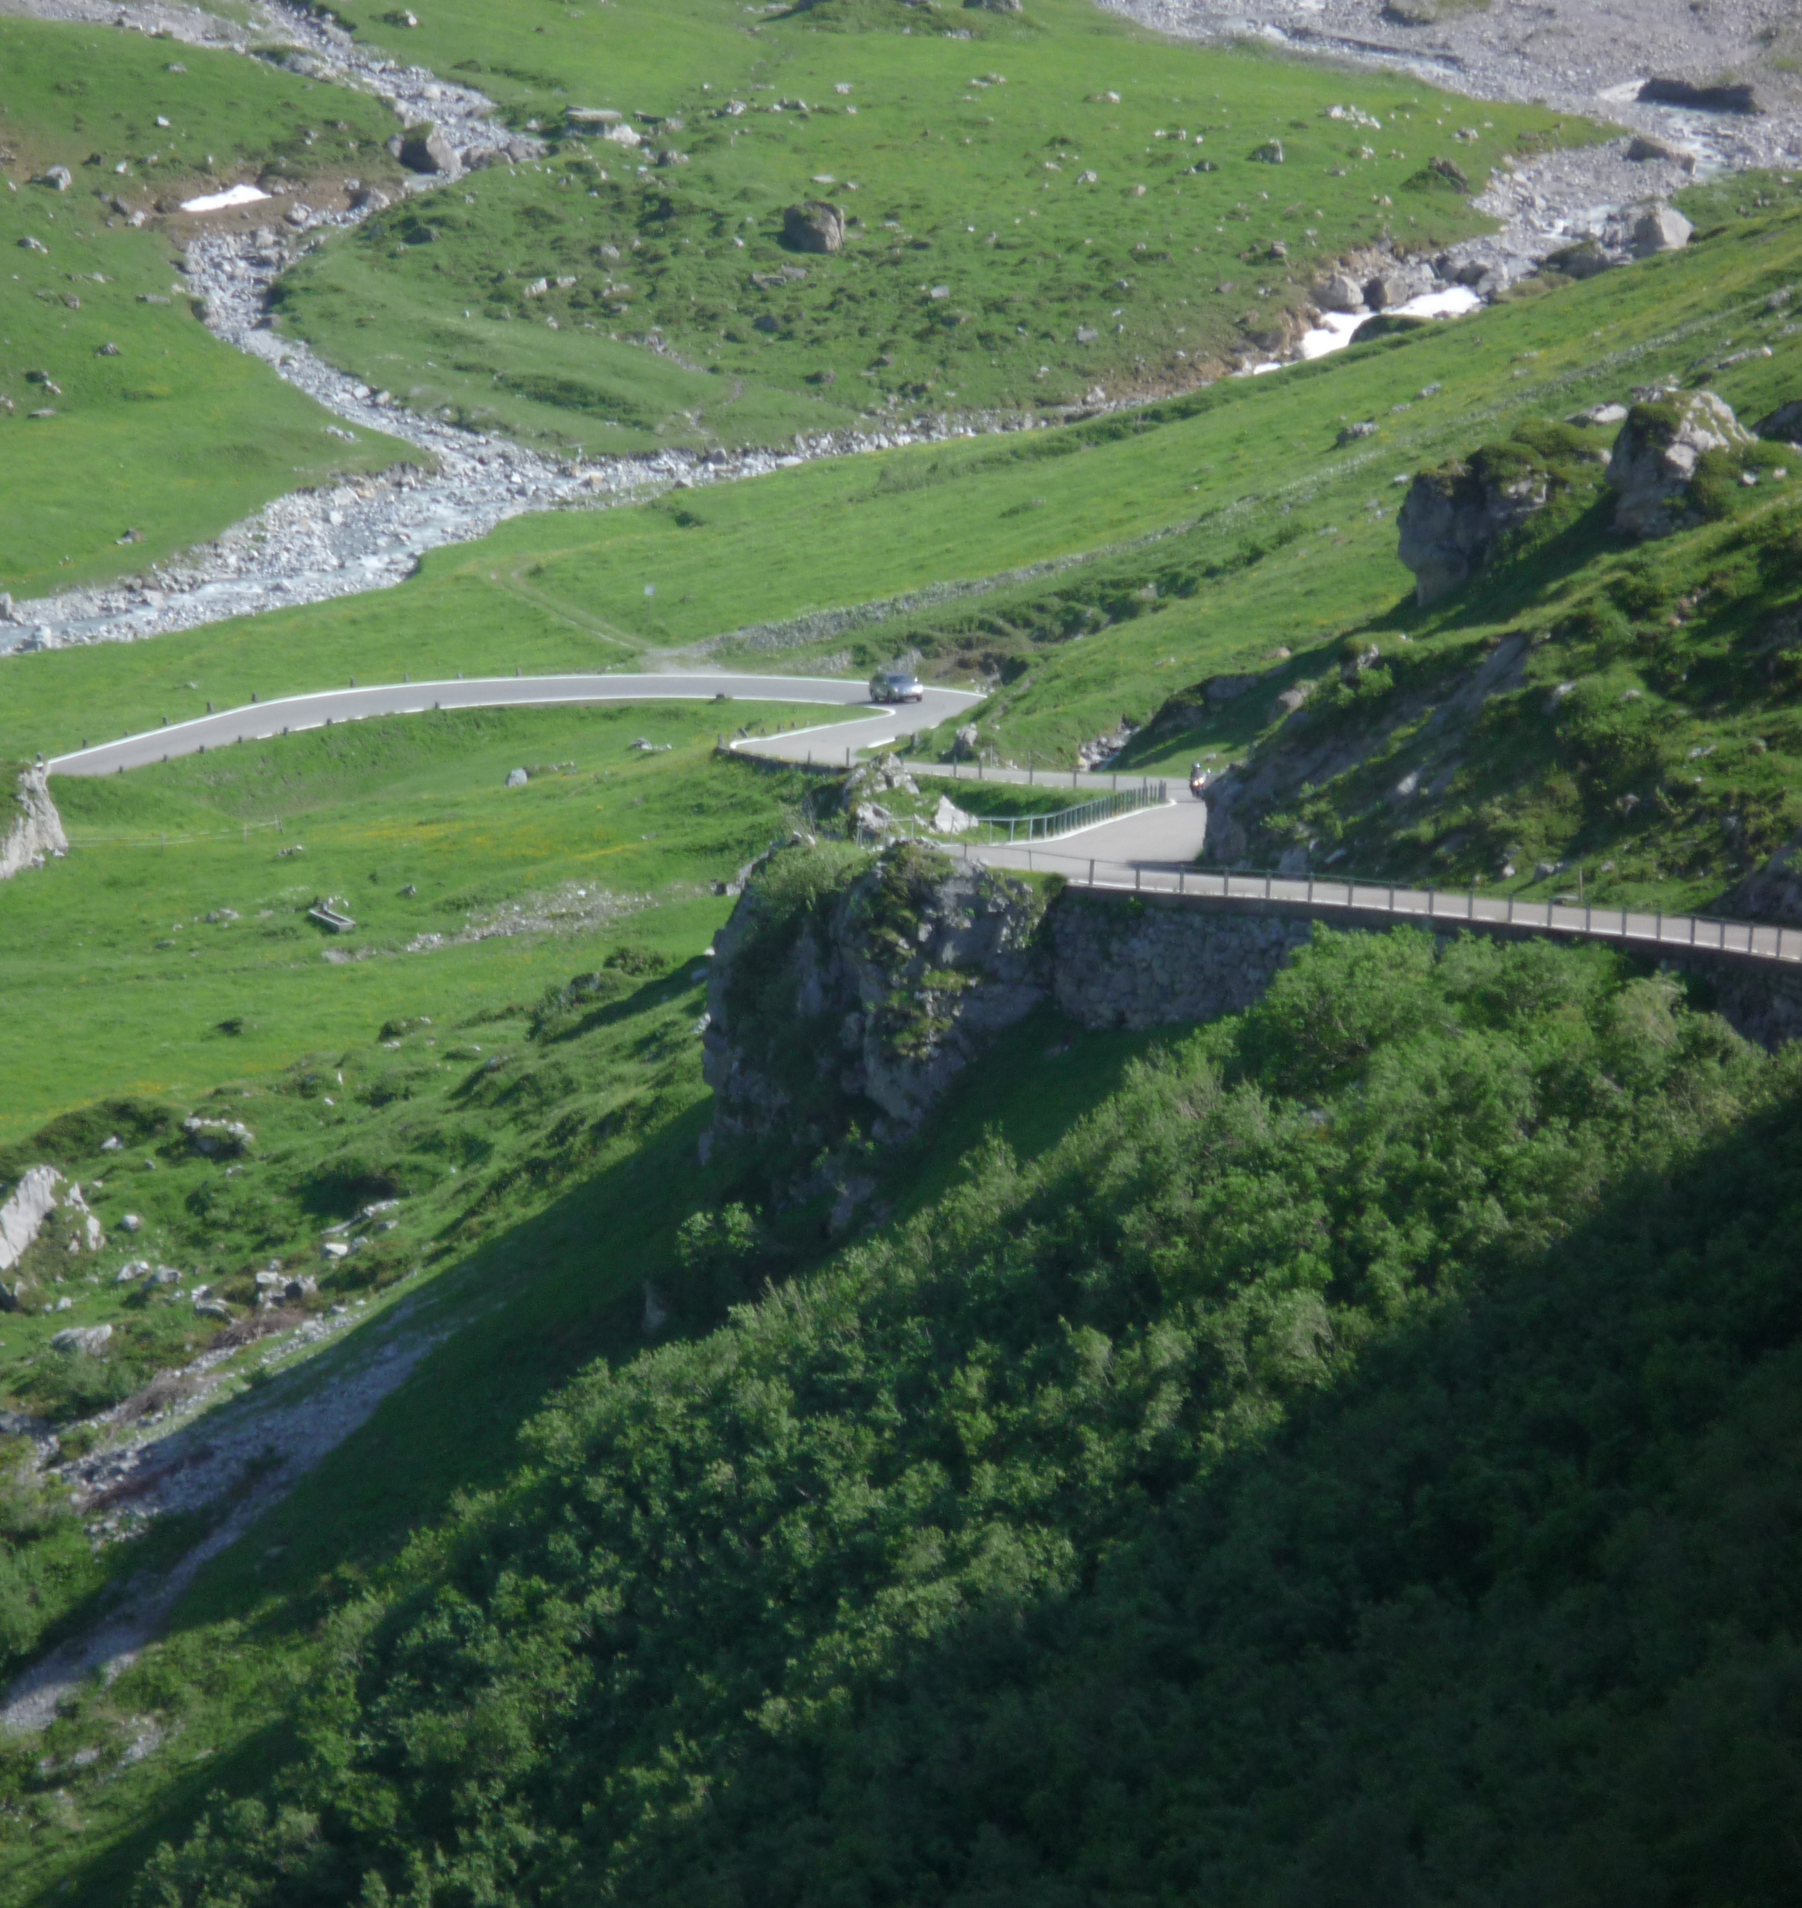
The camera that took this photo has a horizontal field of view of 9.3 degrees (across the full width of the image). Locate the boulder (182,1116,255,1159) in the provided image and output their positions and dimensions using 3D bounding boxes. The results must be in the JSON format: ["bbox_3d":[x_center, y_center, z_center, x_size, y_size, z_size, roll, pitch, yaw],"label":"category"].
[{"bbox_3d":[-29.850,8.038,482.000,3.100,1.620,2.400,3,9,-3],"label":"boulder"}]

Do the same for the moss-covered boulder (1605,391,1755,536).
[{"bbox_3d":[36.609,-23.067,518.000,6.930,6.350,6.200,4,9,4],"label":"moss-covered boulder"}]

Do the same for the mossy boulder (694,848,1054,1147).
[{"bbox_3d":[-0.926,1.698,428.000,13.220,10.990,10.500,3,9,0],"label":"mossy boulder"}]

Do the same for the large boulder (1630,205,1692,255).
[{"bbox_3d":[54.479,-51.916,790.000,4.510,3.450,4.000,4,9,4],"label":"large boulder"}]

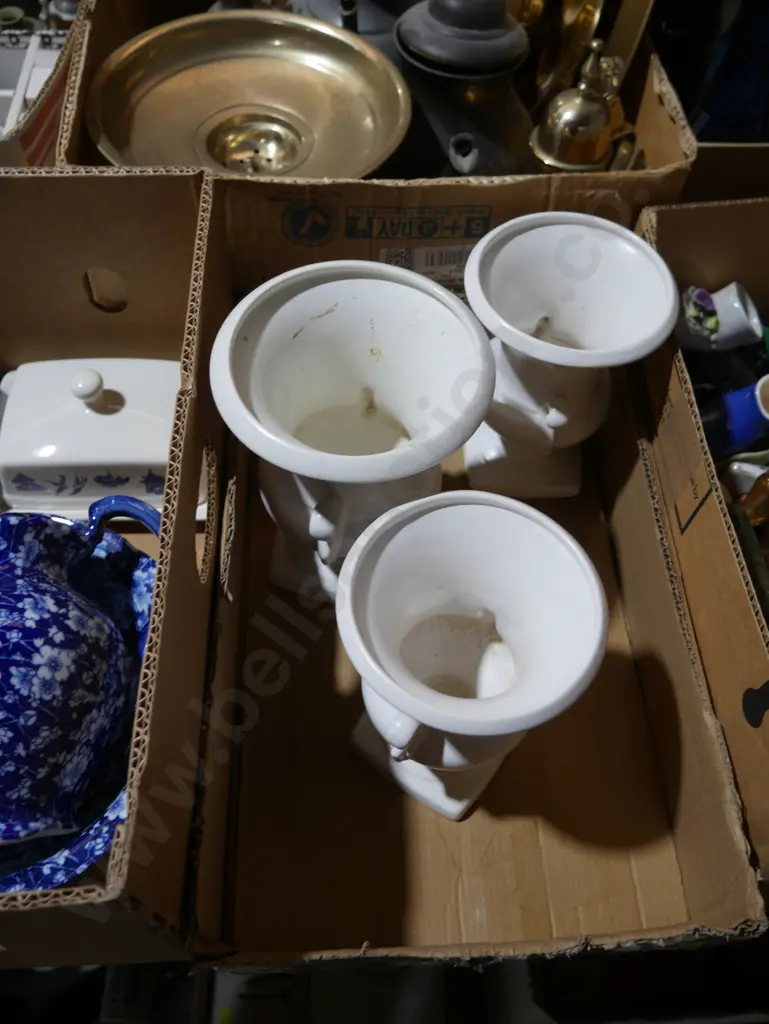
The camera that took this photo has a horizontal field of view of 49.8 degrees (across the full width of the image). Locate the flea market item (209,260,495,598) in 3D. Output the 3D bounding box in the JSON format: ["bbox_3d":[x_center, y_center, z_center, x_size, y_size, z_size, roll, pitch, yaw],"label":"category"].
[{"bbox_3d":[-0.019,-0.026,0.522,0.152,0.214,0.152,1,58,-2],"label":"flea market item"}]

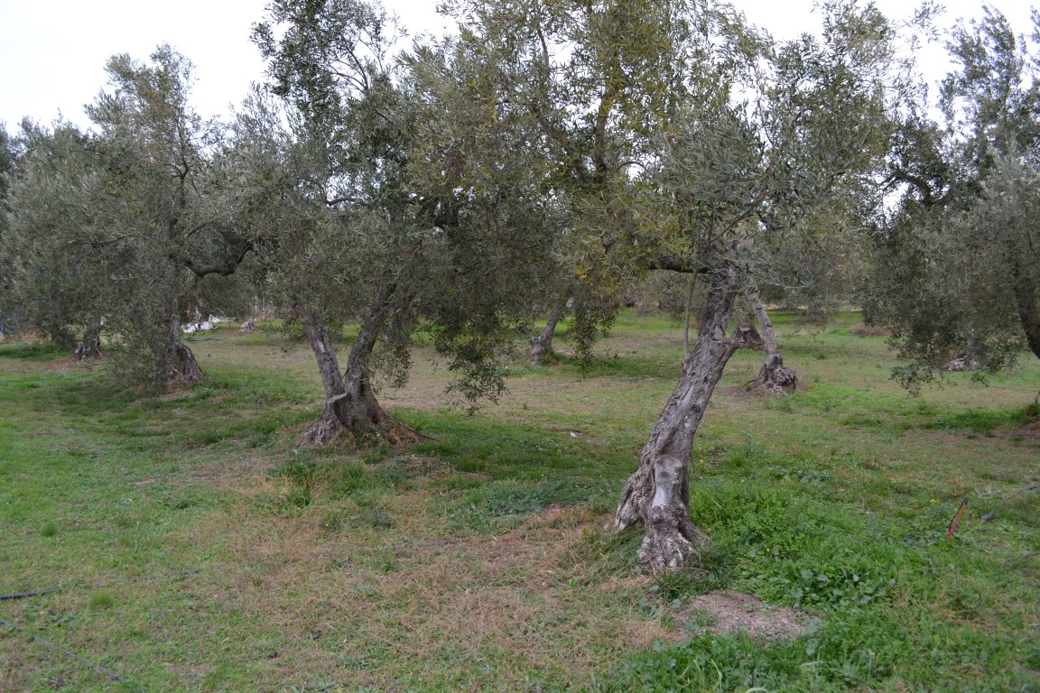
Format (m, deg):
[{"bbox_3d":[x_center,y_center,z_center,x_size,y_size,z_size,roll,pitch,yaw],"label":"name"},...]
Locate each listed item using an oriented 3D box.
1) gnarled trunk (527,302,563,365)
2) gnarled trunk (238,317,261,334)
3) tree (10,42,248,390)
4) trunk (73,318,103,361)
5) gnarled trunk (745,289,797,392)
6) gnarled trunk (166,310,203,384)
[{"bbox_3d":[0.548,-0.305,16.567,0.769,1.287,0.650,0,4,2],"label":"gnarled trunk"},{"bbox_3d":[-9.508,-0.785,27.405,0.720,0.556,0.650,-2,5,-19],"label":"gnarled trunk"},{"bbox_3d":[-6.766,-2.205,13.234,3.980,5.595,3.900,-2,5,-27],"label":"tree"},{"bbox_3d":[-9.658,-0.180,17.402,0.600,0.908,0.620,-2,5,-29],"label":"trunk"},{"bbox_3d":[3.977,-0.099,12.276,0.761,1.545,0.700,1,5,18],"label":"gnarled trunk"},{"bbox_3d":[-5.812,-0.017,13.470,0.575,1.196,0.620,-2,5,-23],"label":"gnarled trunk"}]

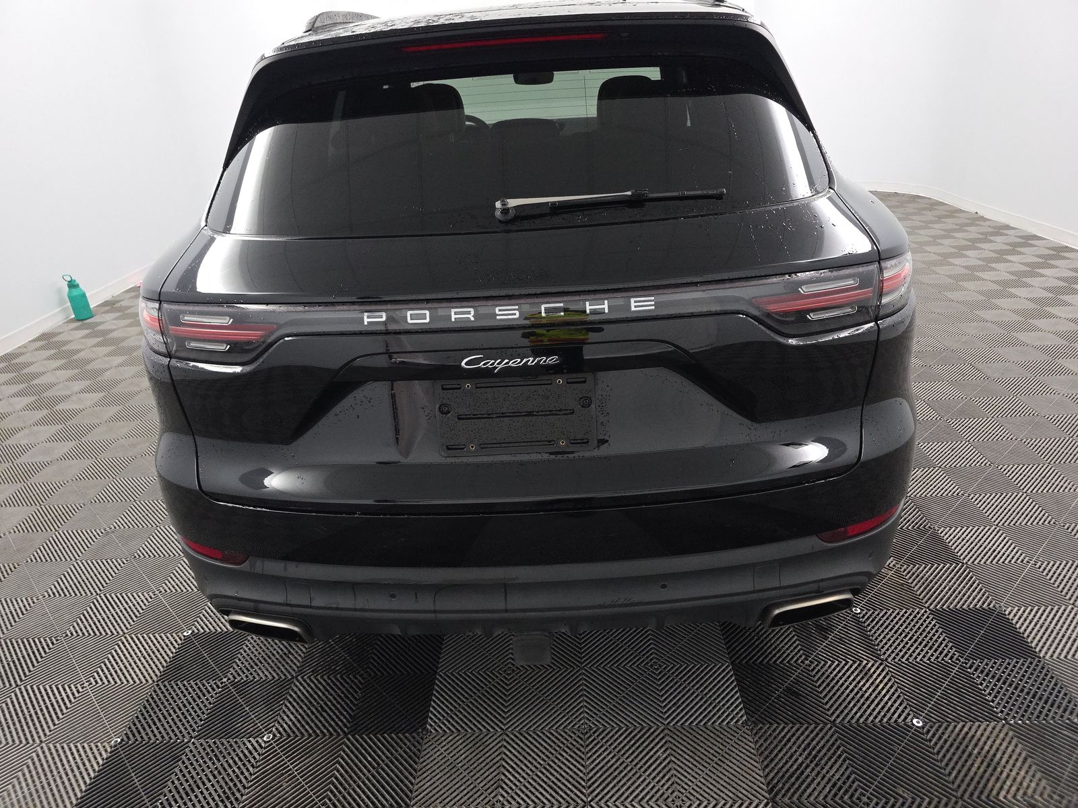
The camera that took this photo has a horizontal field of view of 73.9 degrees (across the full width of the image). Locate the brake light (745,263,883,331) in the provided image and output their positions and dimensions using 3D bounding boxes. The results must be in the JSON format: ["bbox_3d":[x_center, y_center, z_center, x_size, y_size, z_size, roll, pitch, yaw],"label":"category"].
[{"bbox_3d":[0.557,-0.219,1.481,0.295,0.135,0.070,-9,24,-11],"label":"brake light"}]

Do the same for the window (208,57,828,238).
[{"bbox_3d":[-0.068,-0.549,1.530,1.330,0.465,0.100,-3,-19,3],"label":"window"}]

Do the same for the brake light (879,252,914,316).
[{"bbox_3d":[0.757,-0.273,1.553,0.155,0.130,0.150,-10,25,-12],"label":"brake light"}]

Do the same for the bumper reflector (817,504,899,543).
[{"bbox_3d":[0.708,0.272,1.588,0.230,0.050,0.055,-12,25,-17],"label":"bumper reflector"}]

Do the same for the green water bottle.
[{"bbox_3d":[-3.620,-0.833,5.626,0.118,0.315,0.118,-3,24,3],"label":"green water bottle"}]

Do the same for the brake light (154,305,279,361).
[{"bbox_3d":[-0.669,-0.161,1.546,0.300,0.135,0.070,4,25,17],"label":"brake light"}]

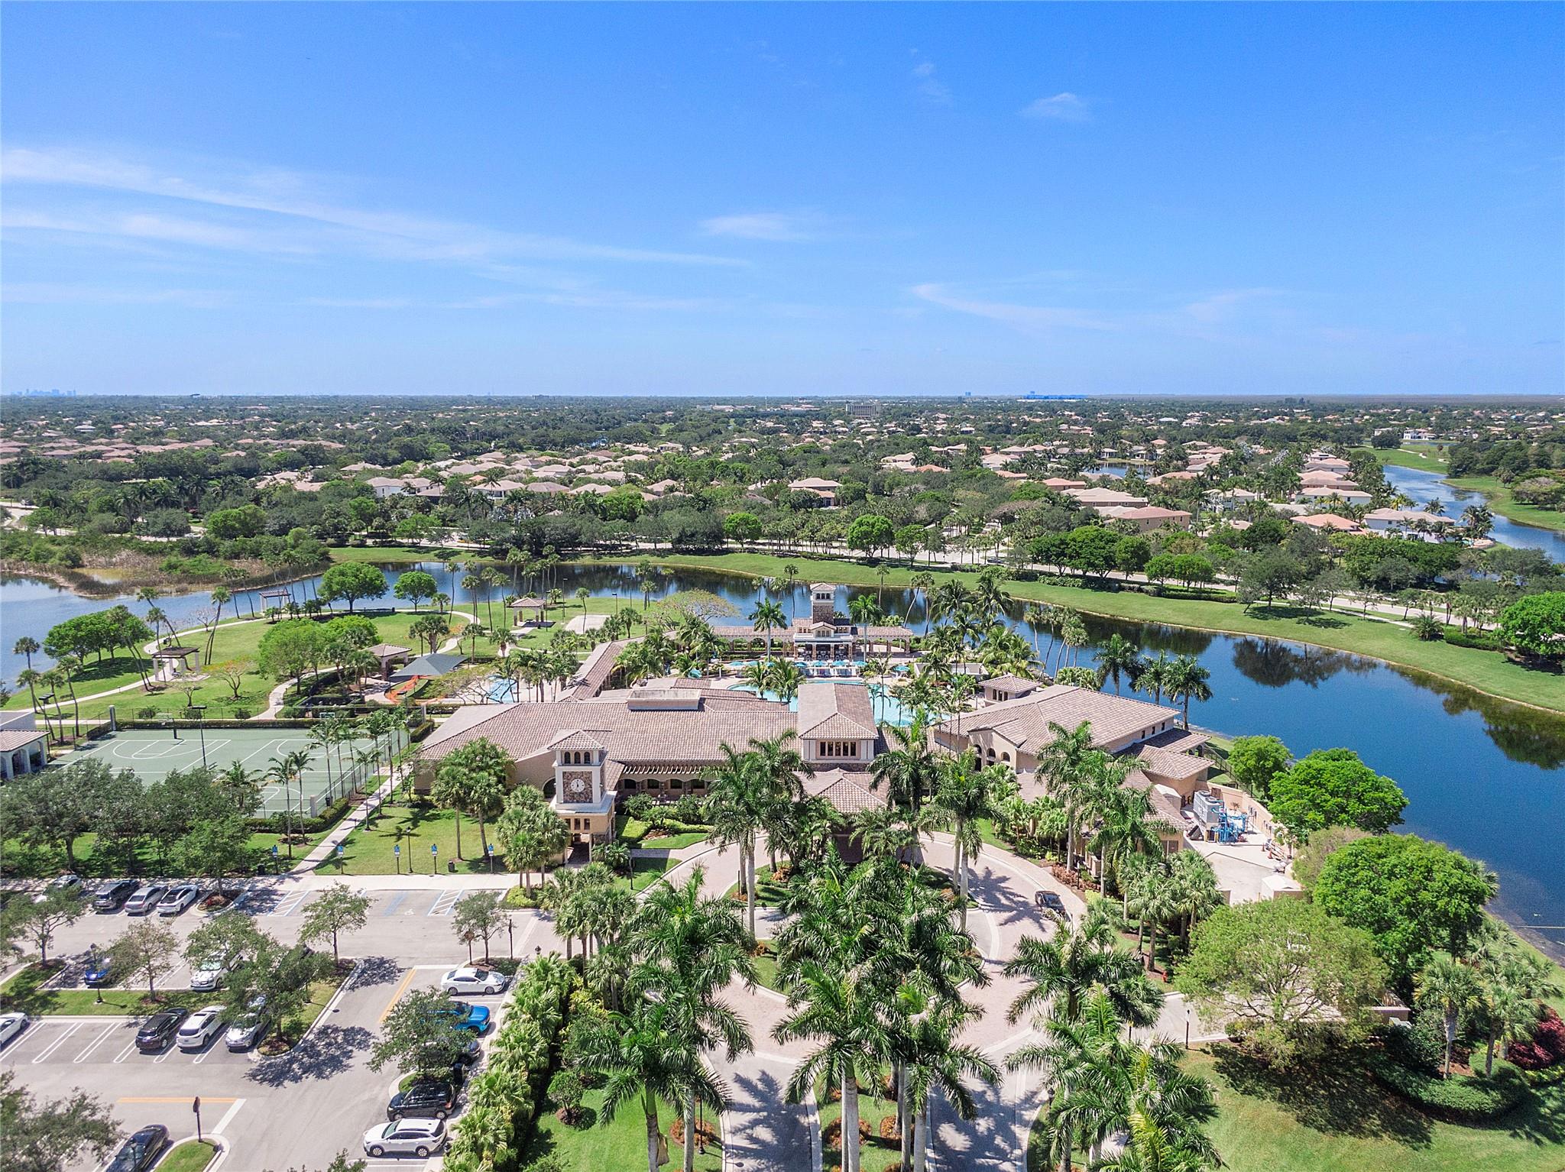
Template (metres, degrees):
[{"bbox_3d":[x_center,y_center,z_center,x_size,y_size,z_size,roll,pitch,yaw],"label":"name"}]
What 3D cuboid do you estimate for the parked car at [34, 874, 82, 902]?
[{"bbox_3d":[-64.800,27.532,97.103,1.870,1.650,4.600,0,10,0],"label":"parked car"}]

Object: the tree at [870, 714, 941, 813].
[{"bbox_3d":[11.345,19.542,101.175,6.690,15.950,6.690,0,10,0],"label":"tree"}]

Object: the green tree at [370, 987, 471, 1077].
[{"bbox_3d":[-24.469,30.025,72.762,6.700,6.300,6.600,0,10,0],"label":"green tree"}]

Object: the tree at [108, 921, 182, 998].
[{"bbox_3d":[-48.173,28.271,81.931,5.500,6.600,5.500,0,10,0],"label":"tree"}]

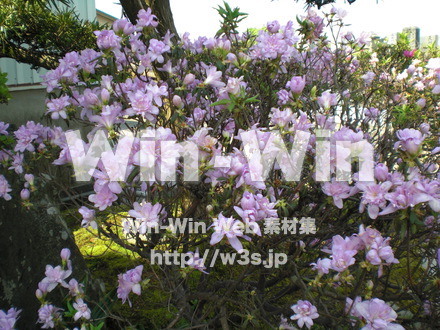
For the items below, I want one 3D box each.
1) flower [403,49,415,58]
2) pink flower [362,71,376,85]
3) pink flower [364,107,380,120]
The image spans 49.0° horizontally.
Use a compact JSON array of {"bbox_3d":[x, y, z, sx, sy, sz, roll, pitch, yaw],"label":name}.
[{"bbox_3d":[0.902,-0.531,2.300,0.058,0.045,0.050,4,13,17],"label":"flower"},{"bbox_3d":[0.501,-0.293,1.620,0.045,0.045,0.042,3,12,13],"label":"pink flower"},{"bbox_3d":[0.474,-0.160,1.500,0.047,0.042,0.042,3,12,14],"label":"pink flower"}]

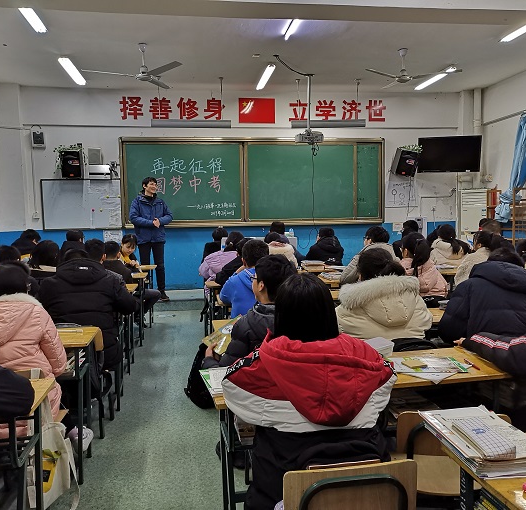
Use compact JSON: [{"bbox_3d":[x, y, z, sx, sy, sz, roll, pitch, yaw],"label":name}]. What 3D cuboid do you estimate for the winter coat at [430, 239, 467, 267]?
[{"bbox_3d":[2.028,0.130,5.867,0.480,0.640,0.420,-2,5,-8],"label":"winter coat"}]

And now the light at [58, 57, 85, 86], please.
[{"bbox_3d":[-2.554,-2.466,7.166,0.140,0.080,1.280,-1,4,-7],"label":"light"}]

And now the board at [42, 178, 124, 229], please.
[{"bbox_3d":[-2.740,-0.767,8.133,1.190,0.770,0.040,-2,5,-8],"label":"board"}]

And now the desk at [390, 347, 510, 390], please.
[{"bbox_3d":[0.598,0.830,2.241,0.590,0.735,0.423,-2,5,-11],"label":"desk"}]

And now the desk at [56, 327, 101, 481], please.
[{"bbox_3d":[-1.207,0.810,2.860,0.600,0.735,0.446,-2,5,-8],"label":"desk"}]

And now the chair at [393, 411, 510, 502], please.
[{"bbox_3d":[0.630,0.837,1.905,0.370,0.750,0.440,0,4,8],"label":"chair"}]

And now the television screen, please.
[{"bbox_3d":[3.006,-1.617,8.536,1.000,0.580,0.070,-1,12,2],"label":"television screen"}]

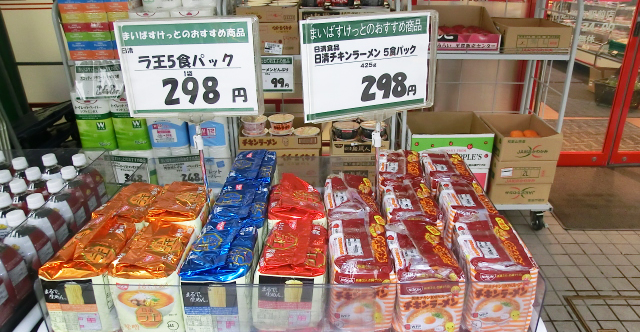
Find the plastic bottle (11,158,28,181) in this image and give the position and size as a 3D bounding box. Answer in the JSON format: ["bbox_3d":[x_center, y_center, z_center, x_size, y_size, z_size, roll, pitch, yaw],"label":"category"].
[{"bbox_3d":[-0.885,0.083,1.358,0.086,0.225,0.081,-1,25,3],"label":"plastic bottle"}]

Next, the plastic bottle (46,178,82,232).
[{"bbox_3d":[-0.695,0.143,1.211,0.086,0.225,0.081,-1,25,3],"label":"plastic bottle"}]

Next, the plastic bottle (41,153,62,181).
[{"bbox_3d":[-0.761,0.081,1.297,0.084,0.240,0.084,-1,22,0],"label":"plastic bottle"}]

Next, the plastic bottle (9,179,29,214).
[{"bbox_3d":[-0.794,0.145,1.215,0.086,0.225,0.081,-1,25,3],"label":"plastic bottle"}]

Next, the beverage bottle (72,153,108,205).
[{"bbox_3d":[-0.673,0.084,1.289,0.084,0.240,0.084,-1,22,0],"label":"beverage bottle"}]

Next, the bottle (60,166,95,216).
[{"bbox_3d":[-0.699,0.110,1.283,0.086,0.225,0.081,-1,25,3],"label":"bottle"}]

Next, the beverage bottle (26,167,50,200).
[{"bbox_3d":[-0.749,0.119,1.205,0.084,0.240,0.084,-1,22,0],"label":"beverage bottle"}]

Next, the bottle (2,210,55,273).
[{"bbox_3d":[-0.695,0.211,1.062,0.086,0.225,0.081,-1,25,3],"label":"bottle"}]

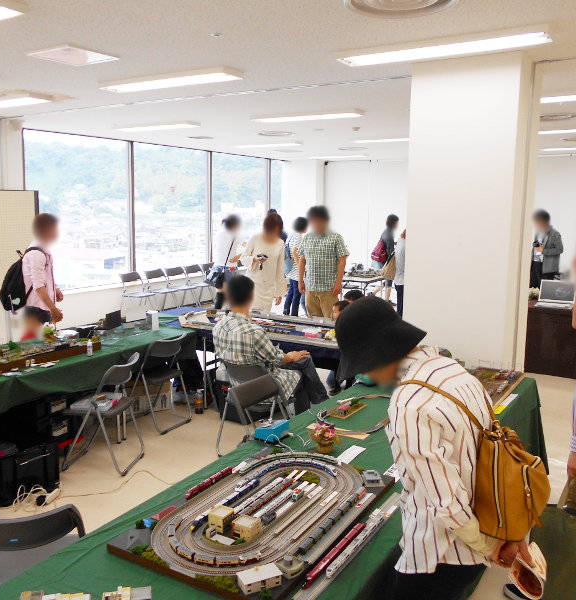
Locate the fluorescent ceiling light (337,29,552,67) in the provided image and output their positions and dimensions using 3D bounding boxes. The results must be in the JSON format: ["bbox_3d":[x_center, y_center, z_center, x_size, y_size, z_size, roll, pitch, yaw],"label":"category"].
[{"bbox_3d":[0.900,-1.523,3.614,1.250,0.060,0.230,6,10,30],"label":"fluorescent ceiling light"}]

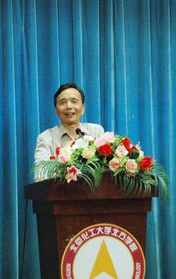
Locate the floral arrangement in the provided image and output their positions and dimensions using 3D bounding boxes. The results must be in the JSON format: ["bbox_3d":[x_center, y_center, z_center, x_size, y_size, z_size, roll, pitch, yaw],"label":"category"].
[{"bbox_3d":[0.075,0.139,12.100,0.690,0.350,0.360,-1,0,-16],"label":"floral arrangement"}]

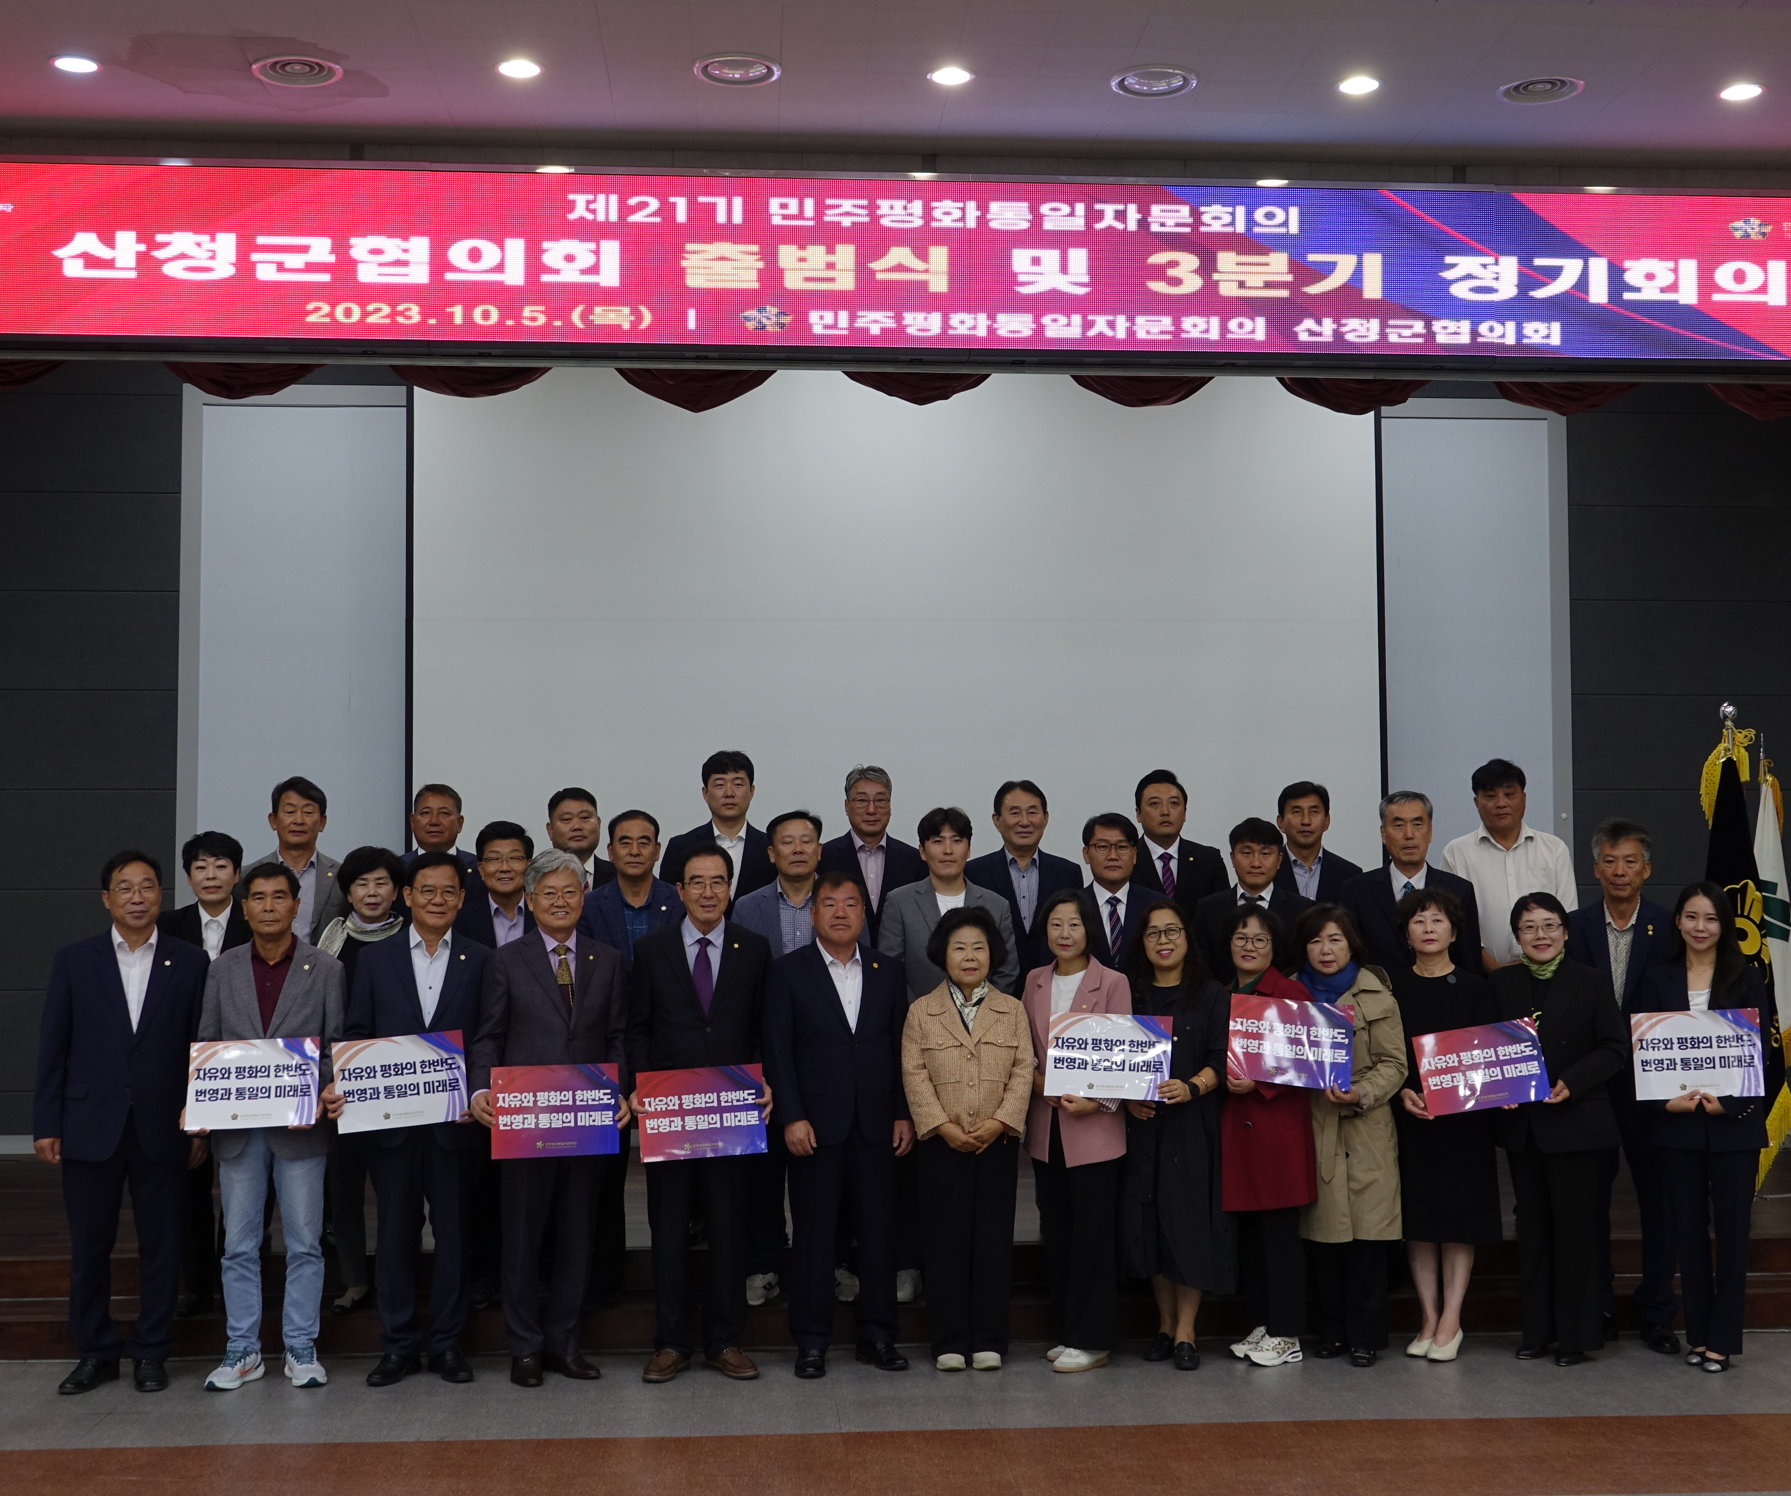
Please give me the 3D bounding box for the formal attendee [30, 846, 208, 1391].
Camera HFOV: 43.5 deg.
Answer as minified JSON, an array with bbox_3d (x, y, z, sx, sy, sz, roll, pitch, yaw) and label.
[{"bbox_3d":[-2.515,1.201,7.310,0.560,1.726,0.340,1,-3,-12],"label":"formal attendee"}]

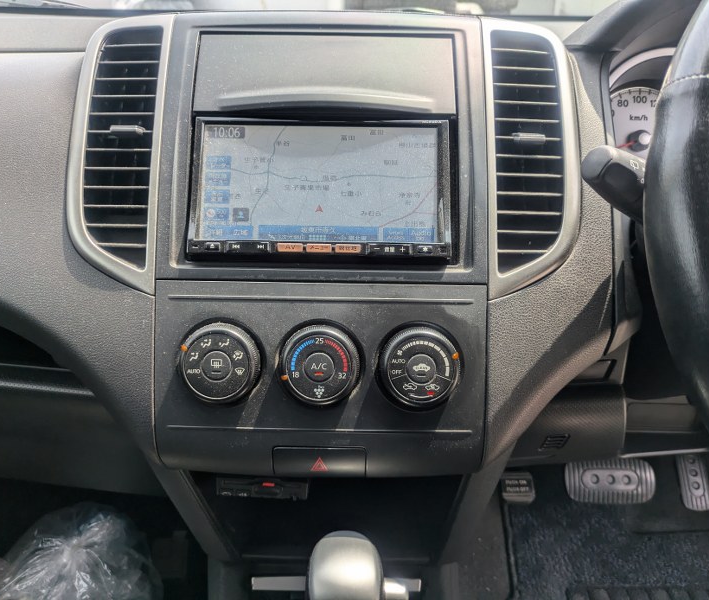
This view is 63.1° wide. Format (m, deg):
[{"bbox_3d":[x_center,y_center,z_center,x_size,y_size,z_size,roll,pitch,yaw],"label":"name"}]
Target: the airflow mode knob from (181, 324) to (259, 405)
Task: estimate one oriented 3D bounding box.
[{"bbox_3d":[-0.086,0.041,0.369,0.051,0.051,0.021,1,-5,1],"label":"airflow mode knob"}]

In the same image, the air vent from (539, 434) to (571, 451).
[{"bbox_3d":[0.177,0.126,0.510,0.027,0.015,0.006,1,-2,0],"label":"air vent"}]

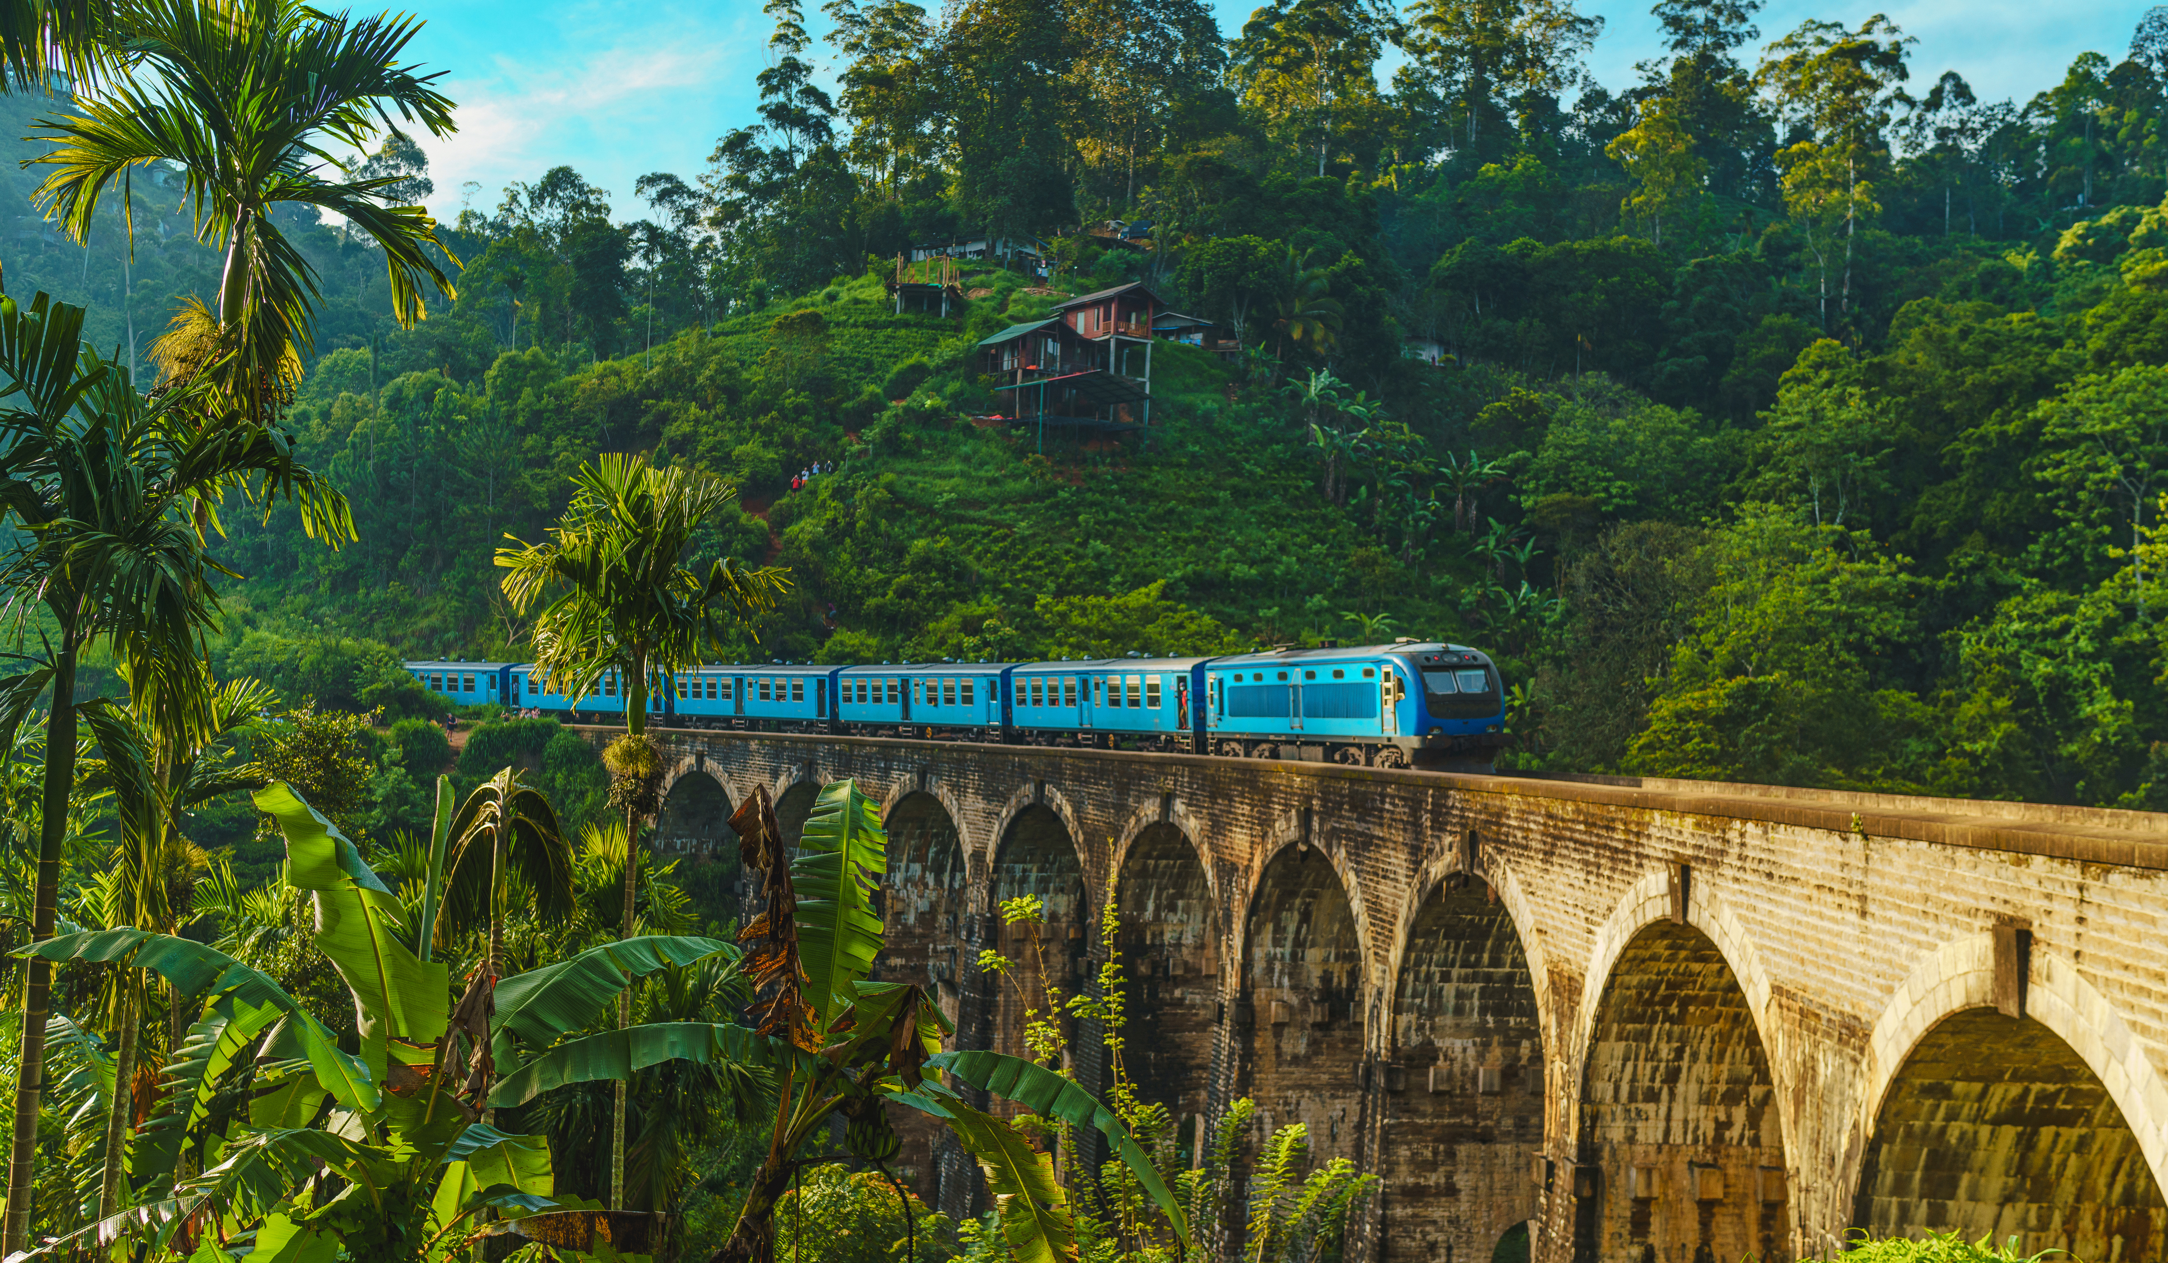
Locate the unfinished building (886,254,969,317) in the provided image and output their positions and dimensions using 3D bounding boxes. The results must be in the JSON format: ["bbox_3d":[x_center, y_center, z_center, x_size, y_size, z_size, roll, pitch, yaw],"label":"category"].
[{"bbox_3d":[-13.675,-30.159,184.000,7.000,5.500,6.000,2,-2,2],"label":"unfinished building"}]

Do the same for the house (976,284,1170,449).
[{"bbox_3d":[-0.789,-18.523,150.000,10.200,10.700,9.000,2,-2,-39],"label":"house"}]

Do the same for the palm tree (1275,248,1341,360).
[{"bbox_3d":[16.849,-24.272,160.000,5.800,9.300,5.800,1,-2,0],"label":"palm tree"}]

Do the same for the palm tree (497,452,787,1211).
[{"bbox_3d":[-4.285,2.017,21.000,2.700,7.600,2.700,1,-2,0],"label":"palm tree"}]

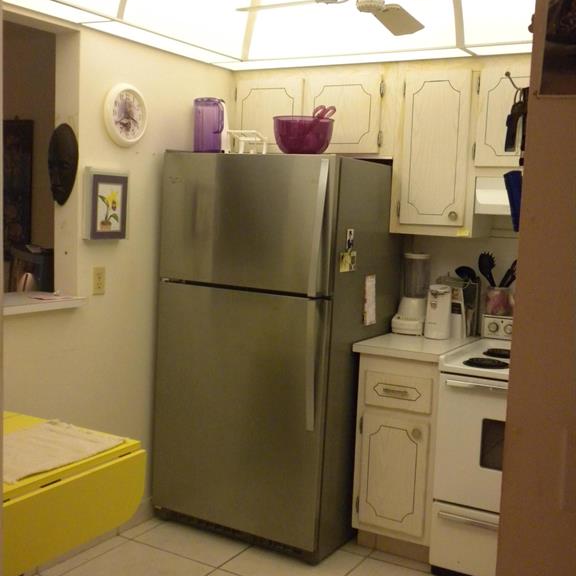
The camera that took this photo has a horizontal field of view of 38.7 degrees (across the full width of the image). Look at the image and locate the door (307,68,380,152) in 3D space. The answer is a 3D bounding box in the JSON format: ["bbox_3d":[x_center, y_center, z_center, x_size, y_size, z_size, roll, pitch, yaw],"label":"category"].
[{"bbox_3d":[0.251,-0.787,3.727,0.387,0.352,0.022,6,8,30],"label":"door"}]

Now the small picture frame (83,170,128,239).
[{"bbox_3d":[-0.737,-0.331,3.345,0.050,0.277,0.220,6,8,30],"label":"small picture frame"}]

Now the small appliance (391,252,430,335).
[{"bbox_3d":[0.594,0.023,3.800,0.150,0.374,0.170,6,8,30],"label":"small appliance"}]

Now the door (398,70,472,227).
[{"bbox_3d":[0.626,-0.586,3.476,0.286,0.643,0.022,6,7,30],"label":"door"}]

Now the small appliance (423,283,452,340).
[{"bbox_3d":[0.694,0.108,3.700,0.112,0.236,0.115,6,8,30],"label":"small appliance"}]

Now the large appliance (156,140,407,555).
[{"bbox_3d":[-0.037,0.257,3.834,0.838,1.690,0.820,6,7,29],"label":"large appliance"}]

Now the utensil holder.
[{"bbox_3d":[0.964,0.069,3.760,0.124,0.125,0.124,6,7,29],"label":"utensil holder"}]

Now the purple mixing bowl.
[{"bbox_3d":[0.064,-0.623,3.435,0.256,0.167,0.256,3,6,0],"label":"purple mixing bowl"}]

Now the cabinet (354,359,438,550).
[{"bbox_3d":[0.592,0.665,3.712,0.353,0.787,0.620,6,7,29],"label":"cabinet"}]

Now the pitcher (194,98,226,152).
[{"bbox_3d":[-0.348,-0.720,3.695,0.153,0.257,0.120,6,7,29],"label":"pitcher"}]

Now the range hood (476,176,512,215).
[{"bbox_3d":[1.211,-0.377,3.477,0.755,0.161,0.325,6,7,29],"label":"range hood"}]

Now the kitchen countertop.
[{"bbox_3d":[0.602,0.252,3.683,0.389,0.039,0.636,6,7,29],"label":"kitchen countertop"}]

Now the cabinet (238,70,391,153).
[{"bbox_3d":[0.174,-0.852,4.040,0.853,0.420,0.317,6,7,29],"label":"cabinet"}]

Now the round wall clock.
[{"bbox_3d":[-0.672,-0.716,3.382,0.040,0.256,0.256,6,8,30],"label":"round wall clock"}]

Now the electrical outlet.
[{"bbox_3d":[-0.772,-0.025,3.379,0.012,0.114,0.072,6,7,29],"label":"electrical outlet"}]

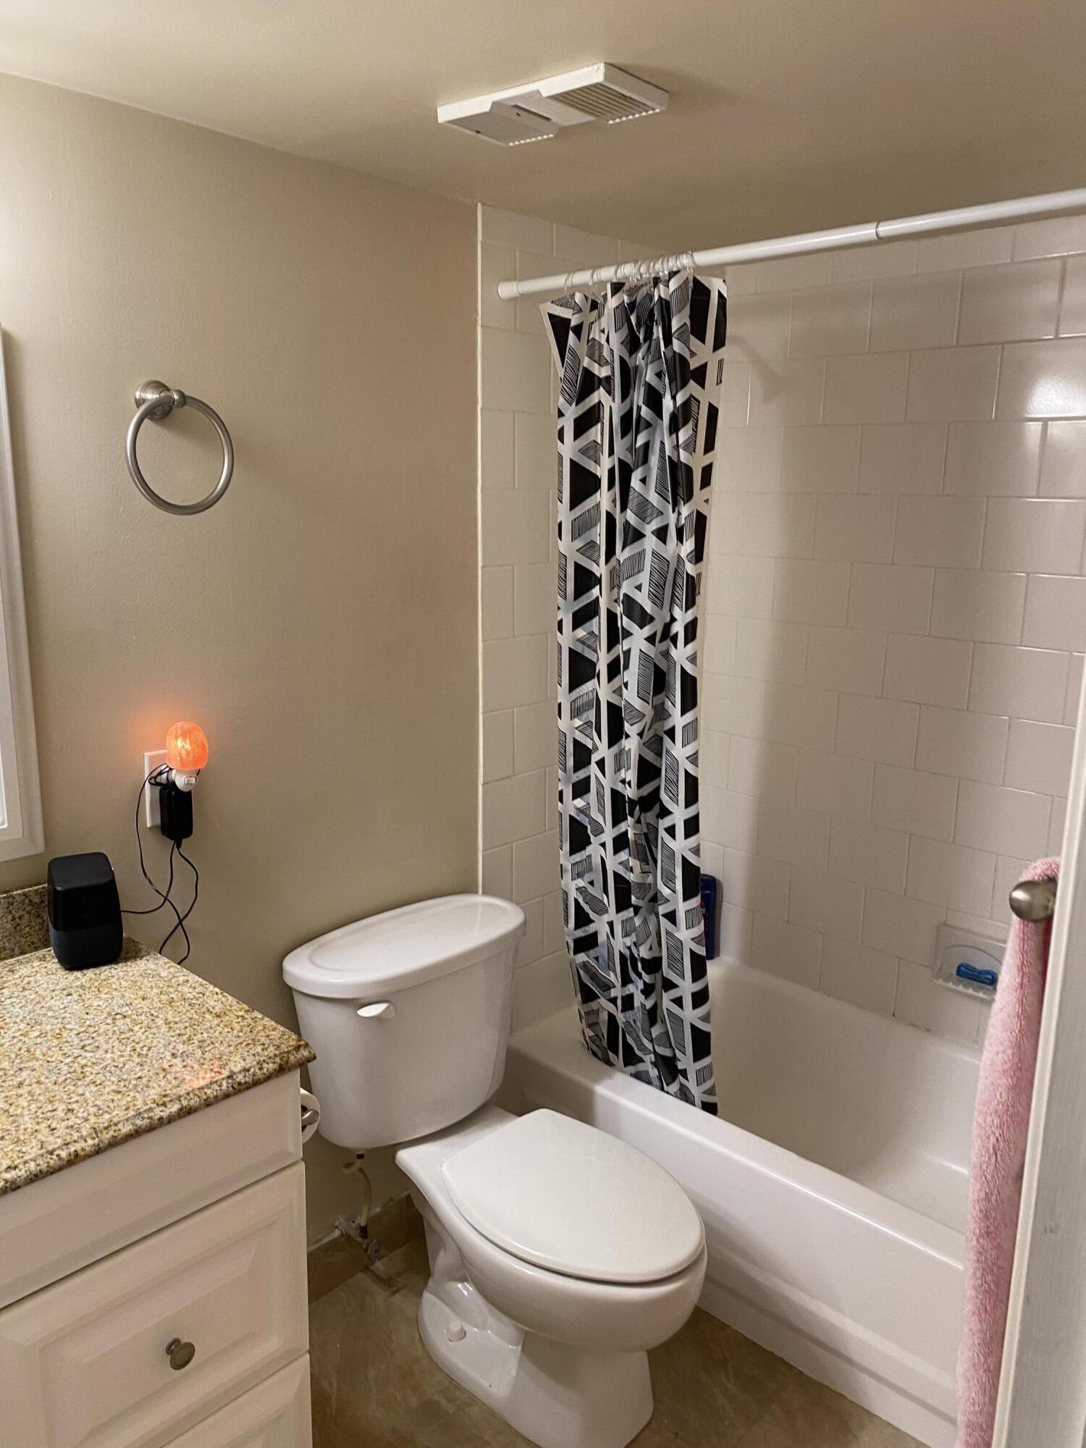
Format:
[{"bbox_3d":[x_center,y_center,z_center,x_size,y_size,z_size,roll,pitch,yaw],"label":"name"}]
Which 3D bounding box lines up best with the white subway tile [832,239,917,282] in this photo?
[{"bbox_3d":[0.730,-1.012,2.392,0.200,0.068,0.010,12,17,41],"label":"white subway tile"}]

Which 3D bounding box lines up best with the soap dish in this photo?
[{"bbox_3d":[0.951,0.536,2.440,0.164,0.126,0.068,12,17,42],"label":"soap dish"}]

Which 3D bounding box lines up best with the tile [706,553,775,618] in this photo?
[{"bbox_3d":[0.505,-0.351,2.760,0.190,0.152,0.010,12,17,42],"label":"tile"}]

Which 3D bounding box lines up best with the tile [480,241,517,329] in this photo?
[{"bbox_3d":[-0.086,-0.856,2.133,0.010,0.152,0.099,12,17,41],"label":"tile"}]

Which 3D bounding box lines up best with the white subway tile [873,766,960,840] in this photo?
[{"bbox_3d":[0.863,0.183,2.525,0.200,0.152,0.010,12,17,42],"label":"white subway tile"}]

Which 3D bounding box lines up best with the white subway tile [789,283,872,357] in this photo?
[{"bbox_3d":[0.653,-0.917,2.481,0.201,0.152,0.008,13,17,43],"label":"white subway tile"}]

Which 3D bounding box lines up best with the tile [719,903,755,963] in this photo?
[{"bbox_3d":[0.478,0.542,2.912,0.197,0.151,0.010,12,17,41],"label":"tile"}]

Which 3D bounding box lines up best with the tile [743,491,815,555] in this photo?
[{"bbox_3d":[0.568,-0.480,2.615,0.197,0.151,0.010,12,17,41],"label":"tile"}]

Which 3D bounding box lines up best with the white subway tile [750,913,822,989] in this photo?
[{"bbox_3d":[0.628,0.580,2.798,0.198,0.150,0.009,12,17,42],"label":"white subway tile"}]

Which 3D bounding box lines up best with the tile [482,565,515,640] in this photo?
[{"bbox_3d":[-0.094,-0.252,2.243,0.010,0.151,0.101,12,17,41],"label":"tile"}]

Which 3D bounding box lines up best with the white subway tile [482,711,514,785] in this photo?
[{"bbox_3d":[-0.098,0.046,2.327,0.008,0.152,0.094,13,17,43],"label":"white subway tile"}]

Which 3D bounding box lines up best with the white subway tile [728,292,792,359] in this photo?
[{"bbox_3d":[0.509,-0.951,2.614,0.194,0.152,0.010,12,17,41],"label":"white subway tile"}]

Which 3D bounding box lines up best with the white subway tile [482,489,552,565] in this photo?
[{"bbox_3d":[-0.057,-0.408,2.253,0.009,0.151,0.195,12,17,42],"label":"white subway tile"}]

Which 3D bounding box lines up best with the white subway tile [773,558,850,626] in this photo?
[{"bbox_3d":[0.643,-0.316,2.605,0.198,0.151,0.010,12,17,41],"label":"white subway tile"}]

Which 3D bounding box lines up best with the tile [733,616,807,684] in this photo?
[{"bbox_3d":[0.569,-0.184,2.715,0.201,0.152,0.008,13,17,43],"label":"tile"}]

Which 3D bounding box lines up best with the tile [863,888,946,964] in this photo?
[{"bbox_3d":[0.857,0.481,2.585,0.200,0.152,0.010,12,17,41],"label":"tile"}]

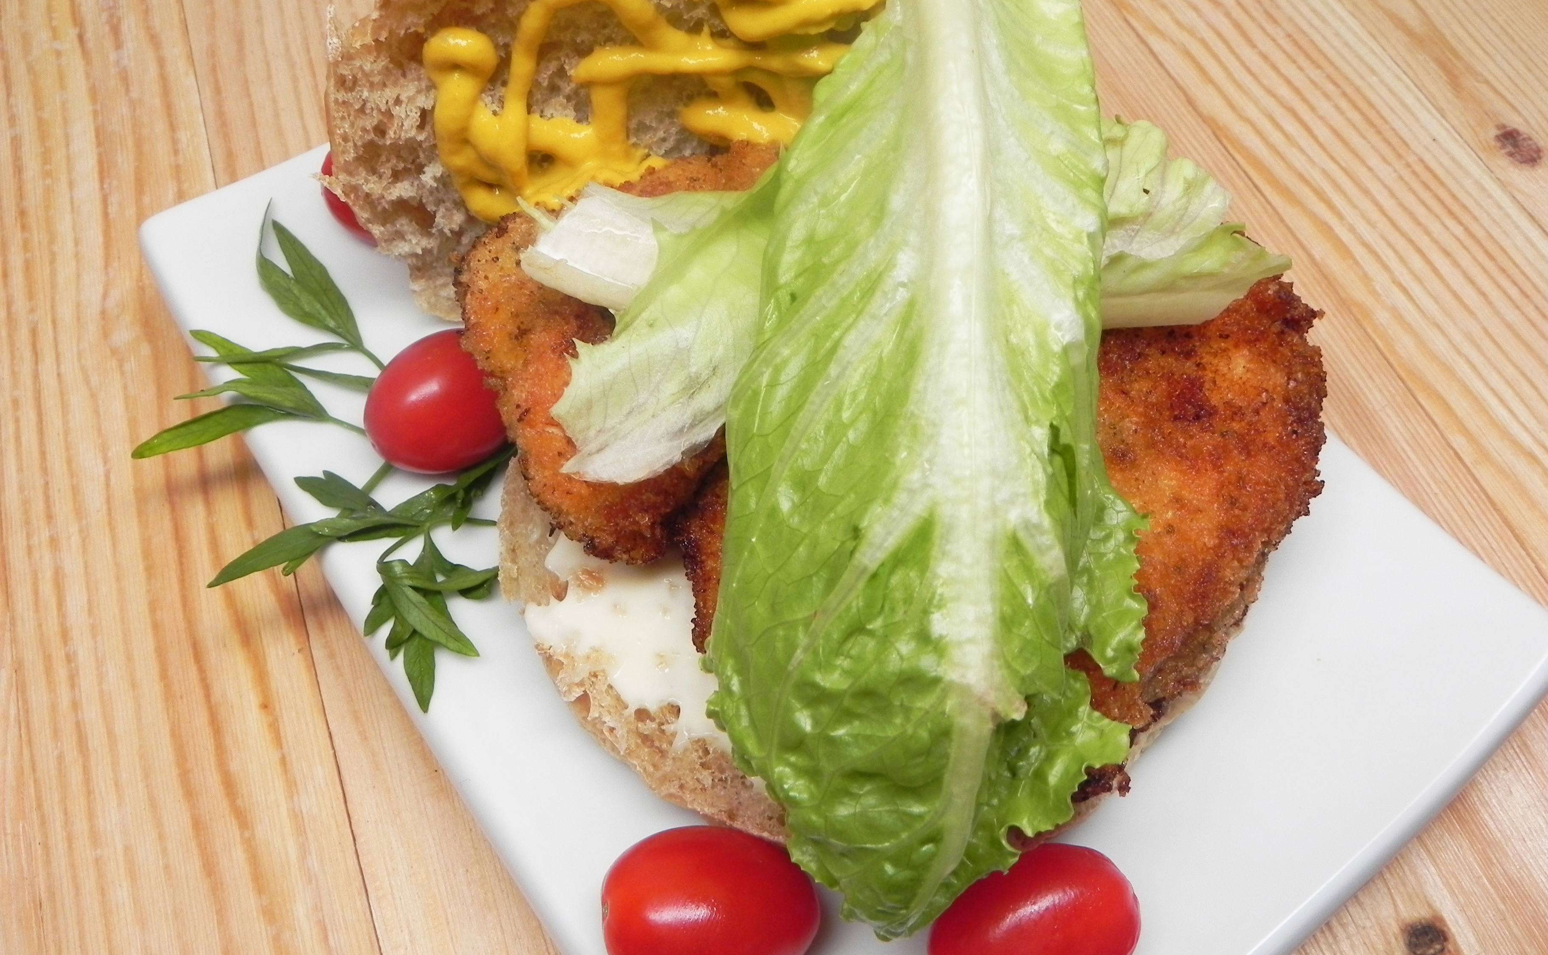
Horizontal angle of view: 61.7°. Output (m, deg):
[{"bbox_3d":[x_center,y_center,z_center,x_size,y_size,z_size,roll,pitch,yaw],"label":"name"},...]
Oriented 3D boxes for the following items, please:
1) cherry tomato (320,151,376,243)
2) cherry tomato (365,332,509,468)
[{"bbox_3d":[-0.082,-0.062,0.281,0.033,0.026,0.026,10,58,6],"label":"cherry tomato"},{"bbox_3d":[-0.063,-0.015,0.251,0.033,0.025,0.025,-37,65,-21],"label":"cherry tomato"}]

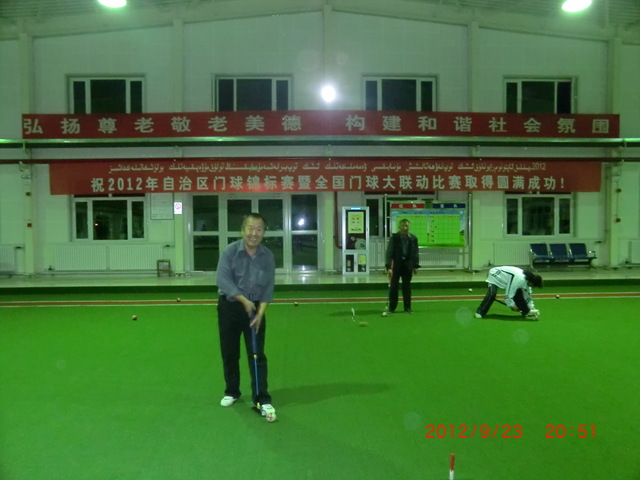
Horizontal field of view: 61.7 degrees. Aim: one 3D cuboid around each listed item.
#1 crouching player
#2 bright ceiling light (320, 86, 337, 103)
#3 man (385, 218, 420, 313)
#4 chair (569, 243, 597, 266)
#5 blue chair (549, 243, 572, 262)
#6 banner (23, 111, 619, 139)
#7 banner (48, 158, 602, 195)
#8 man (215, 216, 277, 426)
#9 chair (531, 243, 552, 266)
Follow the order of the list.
[{"bbox_3d":[3.199,0.866,9.100,1.050,0.850,0.500,0,2,6],"label":"crouching player"},{"bbox_3d":[0.247,-4.262,15.600,0.430,0.460,0.300,-1,2,-2],"label":"bright ceiling light"},{"bbox_3d":[1.486,0.463,9.600,0.580,1.650,0.360,0,2,3],"label":"man"},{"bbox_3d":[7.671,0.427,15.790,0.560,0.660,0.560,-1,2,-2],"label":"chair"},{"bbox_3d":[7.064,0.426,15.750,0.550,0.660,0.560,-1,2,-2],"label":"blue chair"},{"bbox_3d":[0.163,-3.429,15.850,17.800,0.750,0.050,-1,2,-2],"label":"banner"},{"bbox_3d":[0.280,-1.895,15.800,16.400,0.970,0.050,-1,2,-2],"label":"banner"},{"bbox_3d":[-0.647,0.620,4.720,0.520,1.690,0.460,-1,2,-12],"label":"man"},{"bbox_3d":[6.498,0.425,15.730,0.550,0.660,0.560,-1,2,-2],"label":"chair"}]

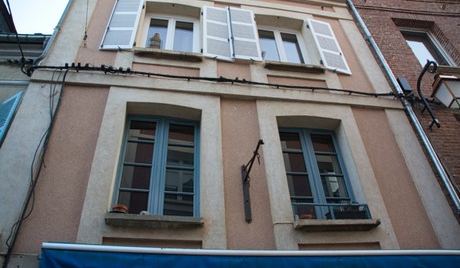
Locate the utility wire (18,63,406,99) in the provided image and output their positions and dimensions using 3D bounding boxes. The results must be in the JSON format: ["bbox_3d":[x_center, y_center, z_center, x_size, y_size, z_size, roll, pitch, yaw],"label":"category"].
[{"bbox_3d":[-0.056,-0.864,5.636,6.006,0.196,0.110,3,-39,-9],"label":"utility wire"}]

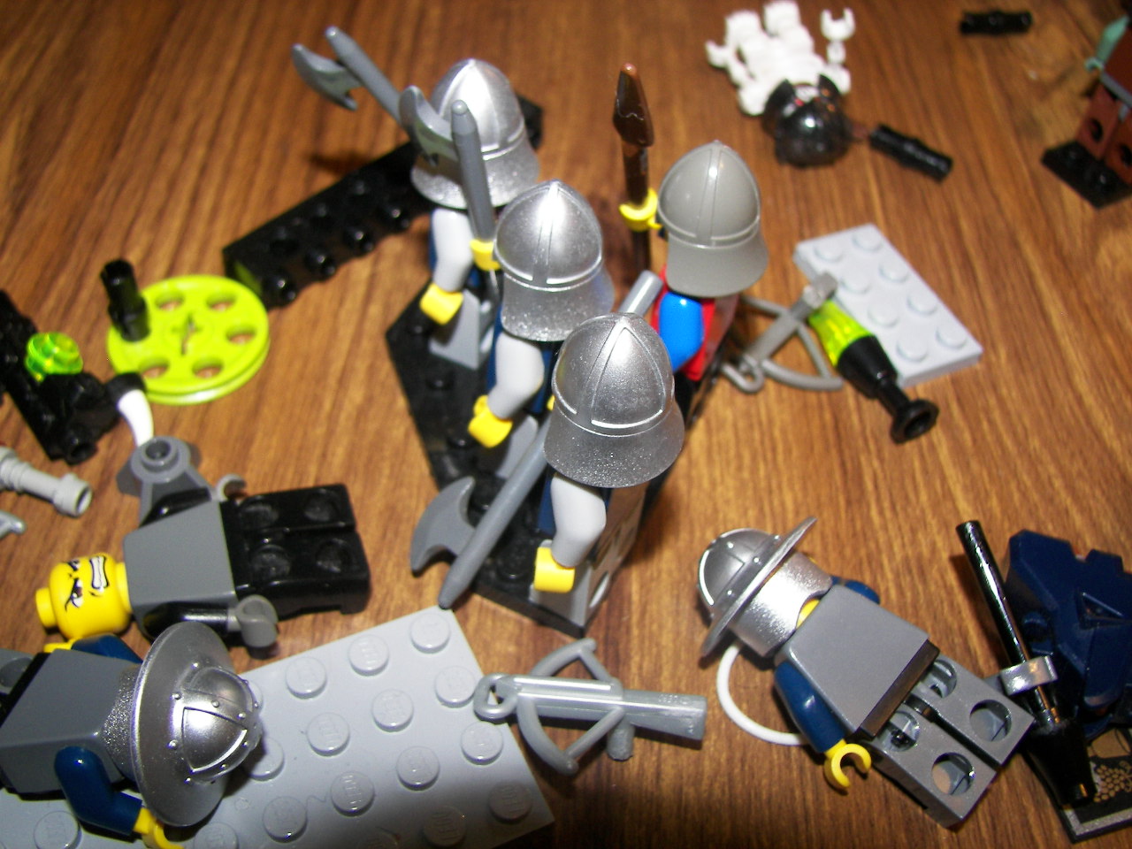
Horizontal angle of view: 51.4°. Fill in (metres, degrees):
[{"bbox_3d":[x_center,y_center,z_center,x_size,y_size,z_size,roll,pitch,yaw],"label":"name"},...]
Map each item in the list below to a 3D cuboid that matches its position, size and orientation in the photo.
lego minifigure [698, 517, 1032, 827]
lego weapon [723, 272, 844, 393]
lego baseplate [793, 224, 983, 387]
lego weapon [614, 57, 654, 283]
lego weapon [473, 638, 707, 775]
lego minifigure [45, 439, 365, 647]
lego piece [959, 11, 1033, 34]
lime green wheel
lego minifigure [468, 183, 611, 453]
[{"bbox_3d":[0.035,0.030,0.149,0.043,0.021,0.025,39,66,12],"label":"lego minifigure"},{"bbox_3d":[0.036,-0.017,0.188,0.024,0.011,0.029,35,56,20],"label":"lego weapon"},{"bbox_3d":[0.054,-0.021,0.198,0.016,0.005,0.032,-18,56,-19],"label":"lego baseplate"},{"bbox_3d":[0.010,-0.031,0.162,0.004,0.063,0.005,23,77,12],"label":"lego weapon"},{"bbox_3d":[0.003,0.036,0.145,0.029,0.011,0.023,4,34,5],"label":"lego weapon"},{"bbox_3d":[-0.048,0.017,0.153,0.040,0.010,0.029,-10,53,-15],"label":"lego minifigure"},{"bbox_3d":[0.091,-0.085,0.248,0.017,0.006,0.006,-10,53,-14],"label":"lego piece"},{"bbox_3d":[-0.057,-0.013,0.180,0.024,0.004,0.024,3,51,-4],"label":"lime green wheel"},{"bbox_3d":[-0.006,-0.014,0.155,0.021,0.045,0.023,23,53,12],"label":"lego minifigure"}]

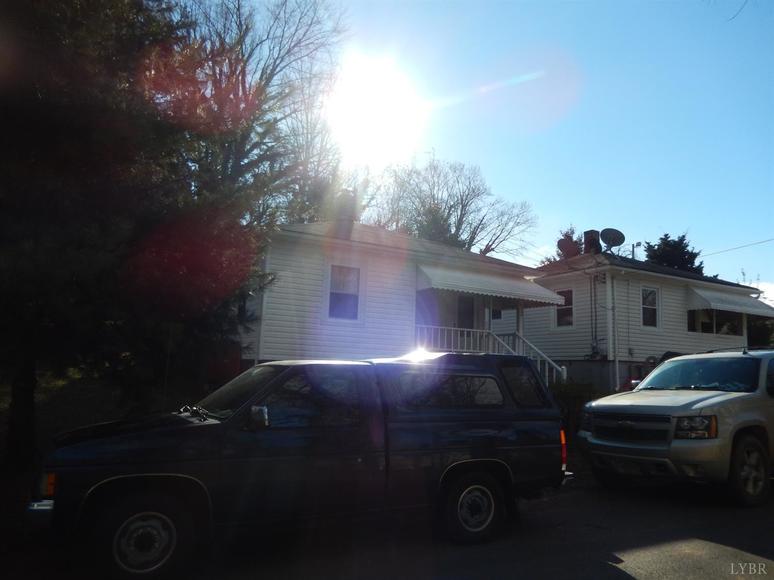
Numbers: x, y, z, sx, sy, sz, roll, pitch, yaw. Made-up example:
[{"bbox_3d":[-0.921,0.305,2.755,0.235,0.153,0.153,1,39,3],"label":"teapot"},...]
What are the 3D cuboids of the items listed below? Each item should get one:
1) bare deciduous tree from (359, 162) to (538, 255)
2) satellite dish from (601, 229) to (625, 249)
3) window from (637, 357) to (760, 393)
[{"bbox_3d":[3.750,-1.450,33.000,10.200,13.000,9.500,2,-8,0],"label":"bare deciduous tree"},{"bbox_3d":[8.474,-1.935,21.000,0.880,0.740,0.450,-2,-9,30],"label":"satellite dish"},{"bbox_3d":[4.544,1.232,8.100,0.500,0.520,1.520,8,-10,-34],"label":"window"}]

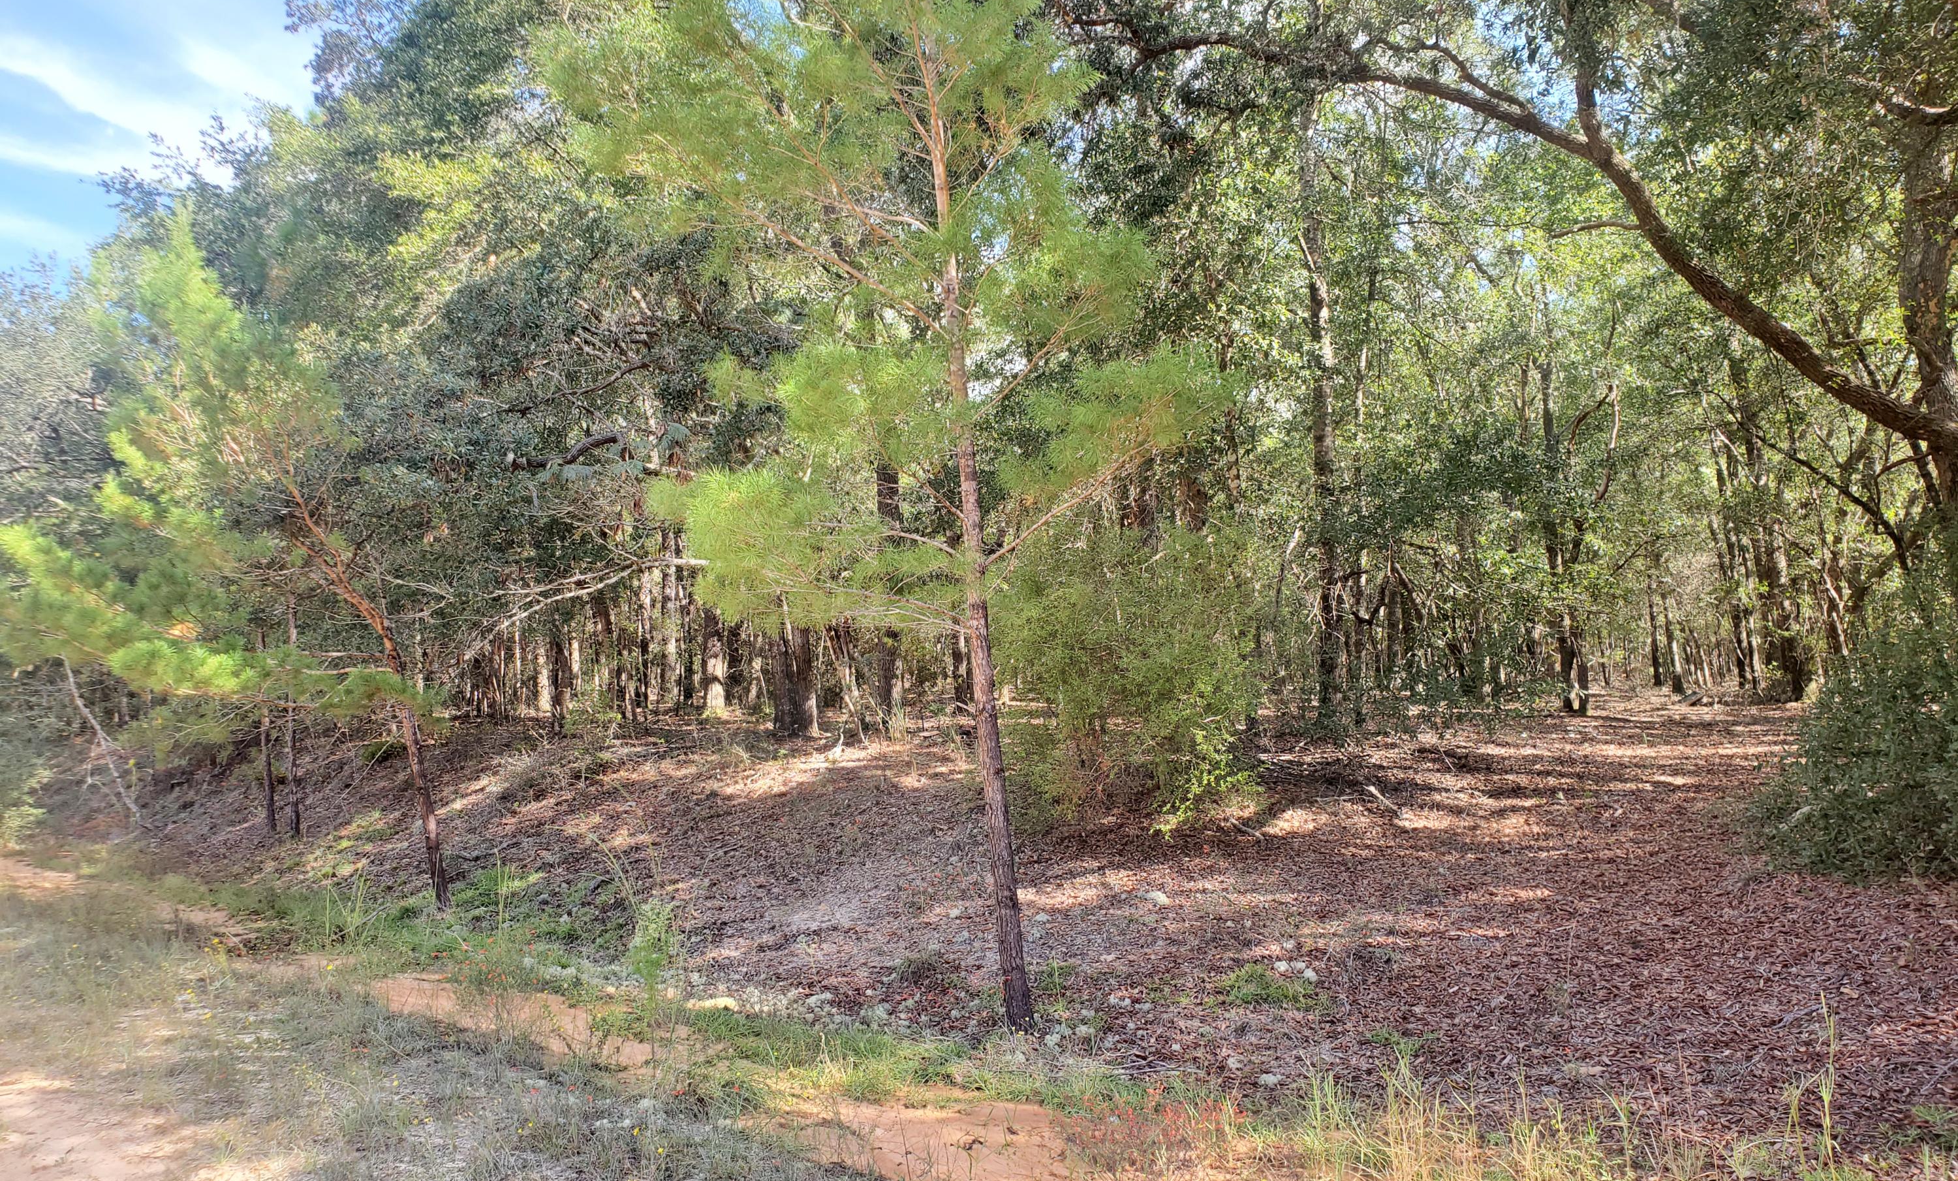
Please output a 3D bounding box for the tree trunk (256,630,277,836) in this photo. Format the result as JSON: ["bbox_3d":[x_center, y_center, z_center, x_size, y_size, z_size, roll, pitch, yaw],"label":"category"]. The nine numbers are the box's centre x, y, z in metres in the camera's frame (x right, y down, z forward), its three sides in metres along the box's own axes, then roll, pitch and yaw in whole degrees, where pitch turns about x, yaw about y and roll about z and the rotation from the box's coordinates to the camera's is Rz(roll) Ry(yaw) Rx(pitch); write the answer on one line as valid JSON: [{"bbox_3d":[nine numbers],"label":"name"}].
[{"bbox_3d":[-6.779,1.362,14.000,0.150,1.950,0.120,-1,-2,0],"label":"tree trunk"}]

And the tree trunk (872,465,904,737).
[{"bbox_3d":[-1.083,0.091,17.500,0.340,3.190,0.320,-1,-2,0],"label":"tree trunk"}]

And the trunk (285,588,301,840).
[{"bbox_3d":[-6.391,1.183,13.700,0.130,2.290,0.110,-1,-2,0],"label":"trunk"}]

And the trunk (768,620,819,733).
[{"bbox_3d":[-2.114,0.996,16.800,0.530,1.310,0.460,-1,-2,0],"label":"trunk"}]

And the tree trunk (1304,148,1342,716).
[{"bbox_3d":[4.437,-1.966,19.000,0.400,7.390,0.340,-1,-2,0],"label":"tree trunk"}]

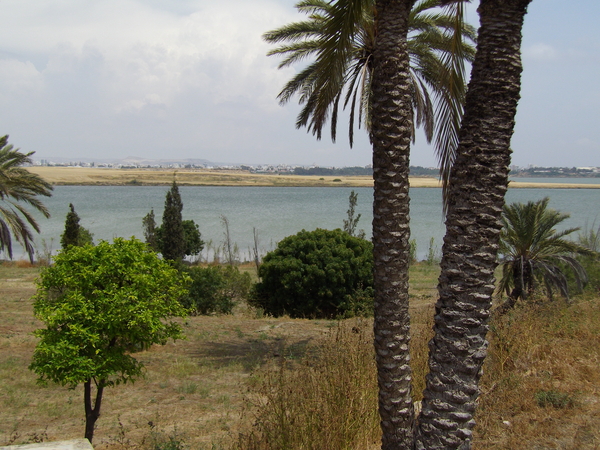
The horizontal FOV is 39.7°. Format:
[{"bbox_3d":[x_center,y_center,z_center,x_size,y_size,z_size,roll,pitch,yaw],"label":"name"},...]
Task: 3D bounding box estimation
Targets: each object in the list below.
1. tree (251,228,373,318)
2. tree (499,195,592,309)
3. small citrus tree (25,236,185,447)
[{"bbox_3d":[0.420,1.250,22.600,3.500,2.350,3.200,0,4,0],"label":"tree"},{"bbox_3d":[6.300,0.780,22.000,2.900,3.000,2.800,0,4,0],"label":"tree"},{"bbox_3d":[-2.690,1.640,11.700,2.200,2.850,2.150,0,4,0],"label":"small citrus tree"}]

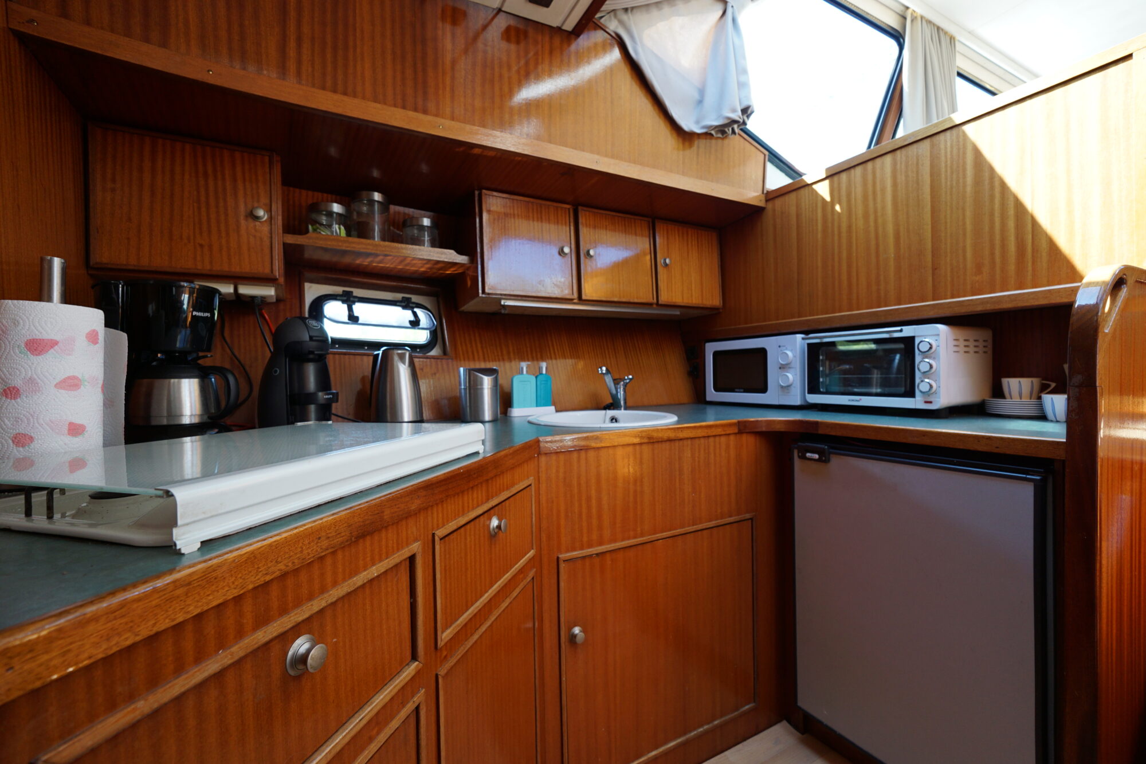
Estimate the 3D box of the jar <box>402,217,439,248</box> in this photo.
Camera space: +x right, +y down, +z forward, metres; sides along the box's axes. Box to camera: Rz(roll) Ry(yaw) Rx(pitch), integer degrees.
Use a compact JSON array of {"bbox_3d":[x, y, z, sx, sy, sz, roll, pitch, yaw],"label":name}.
[{"bbox_3d":[-0.524,-0.494,1.641,0.119,0.116,0.119,-2,1,-28],"label":"jar"}]

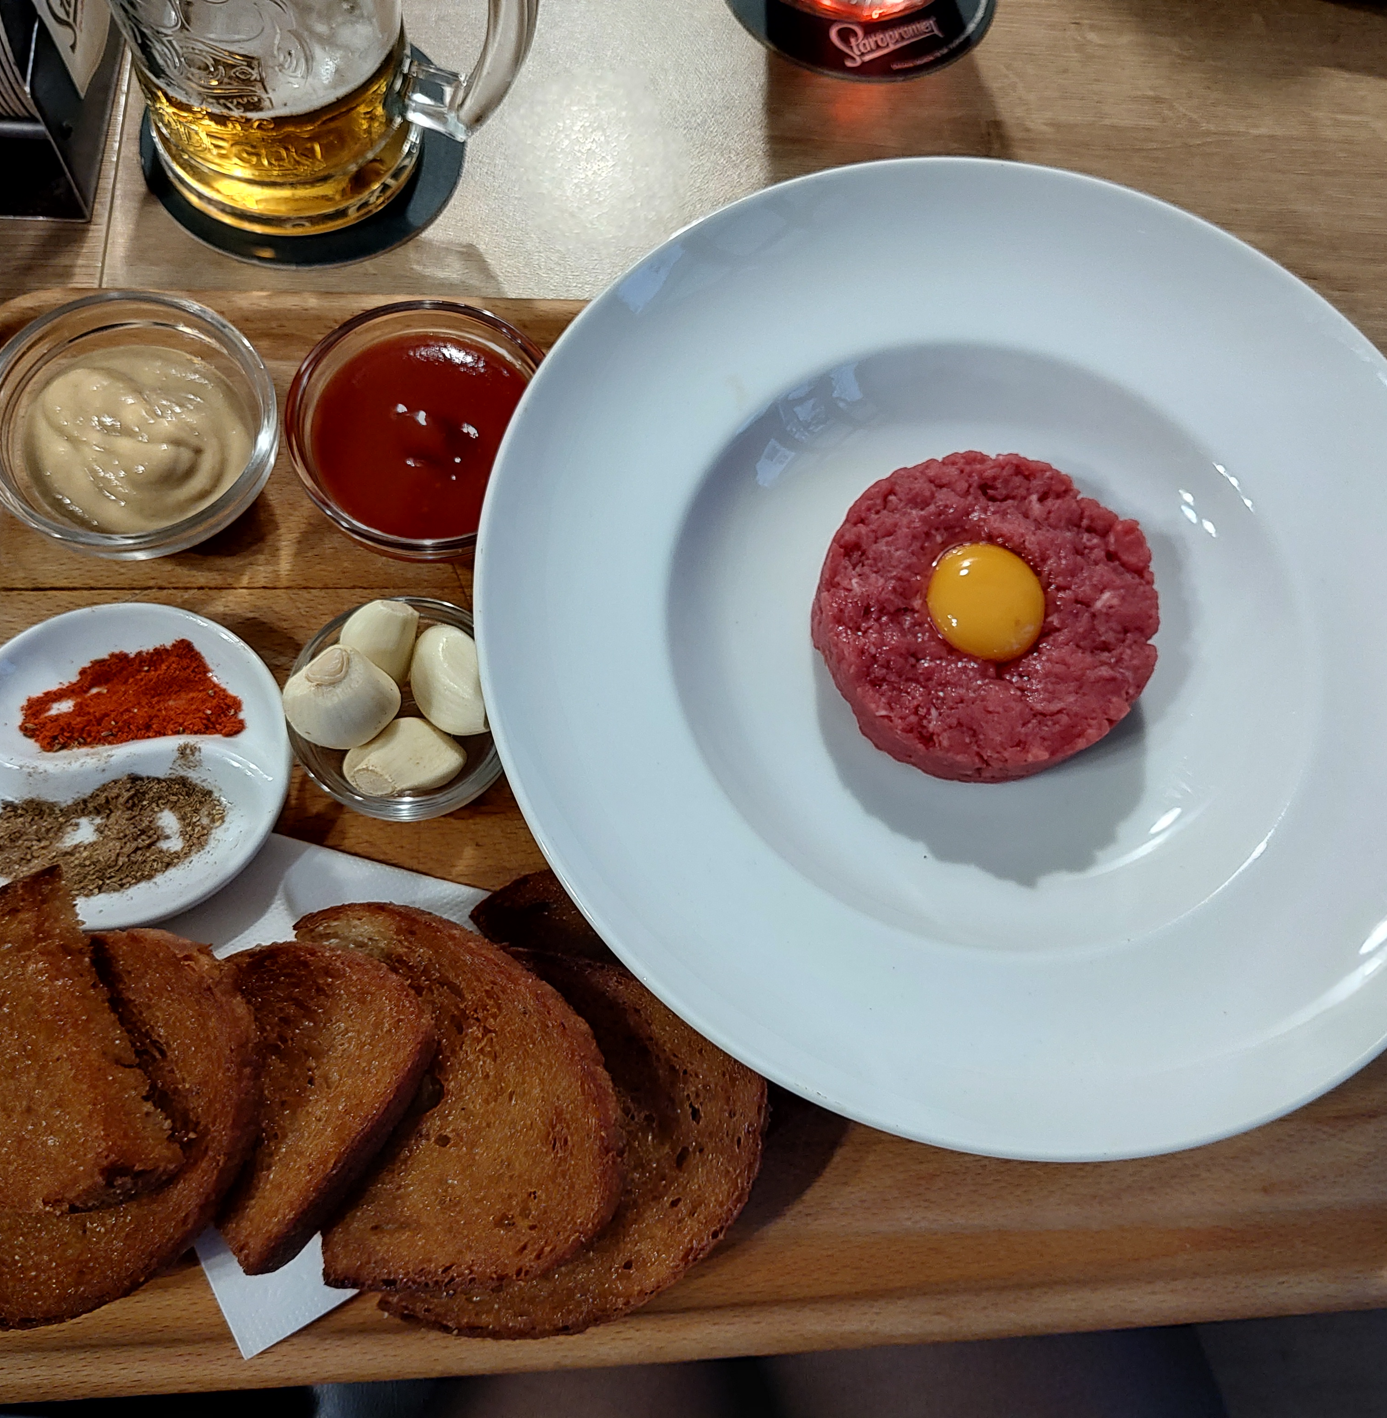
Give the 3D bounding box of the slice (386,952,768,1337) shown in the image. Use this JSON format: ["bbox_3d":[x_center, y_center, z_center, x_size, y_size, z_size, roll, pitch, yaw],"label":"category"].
[{"bbox_3d":[-0.024,0.109,0.309,0.082,0.015,0.089,7,71,8],"label":"slice"}]

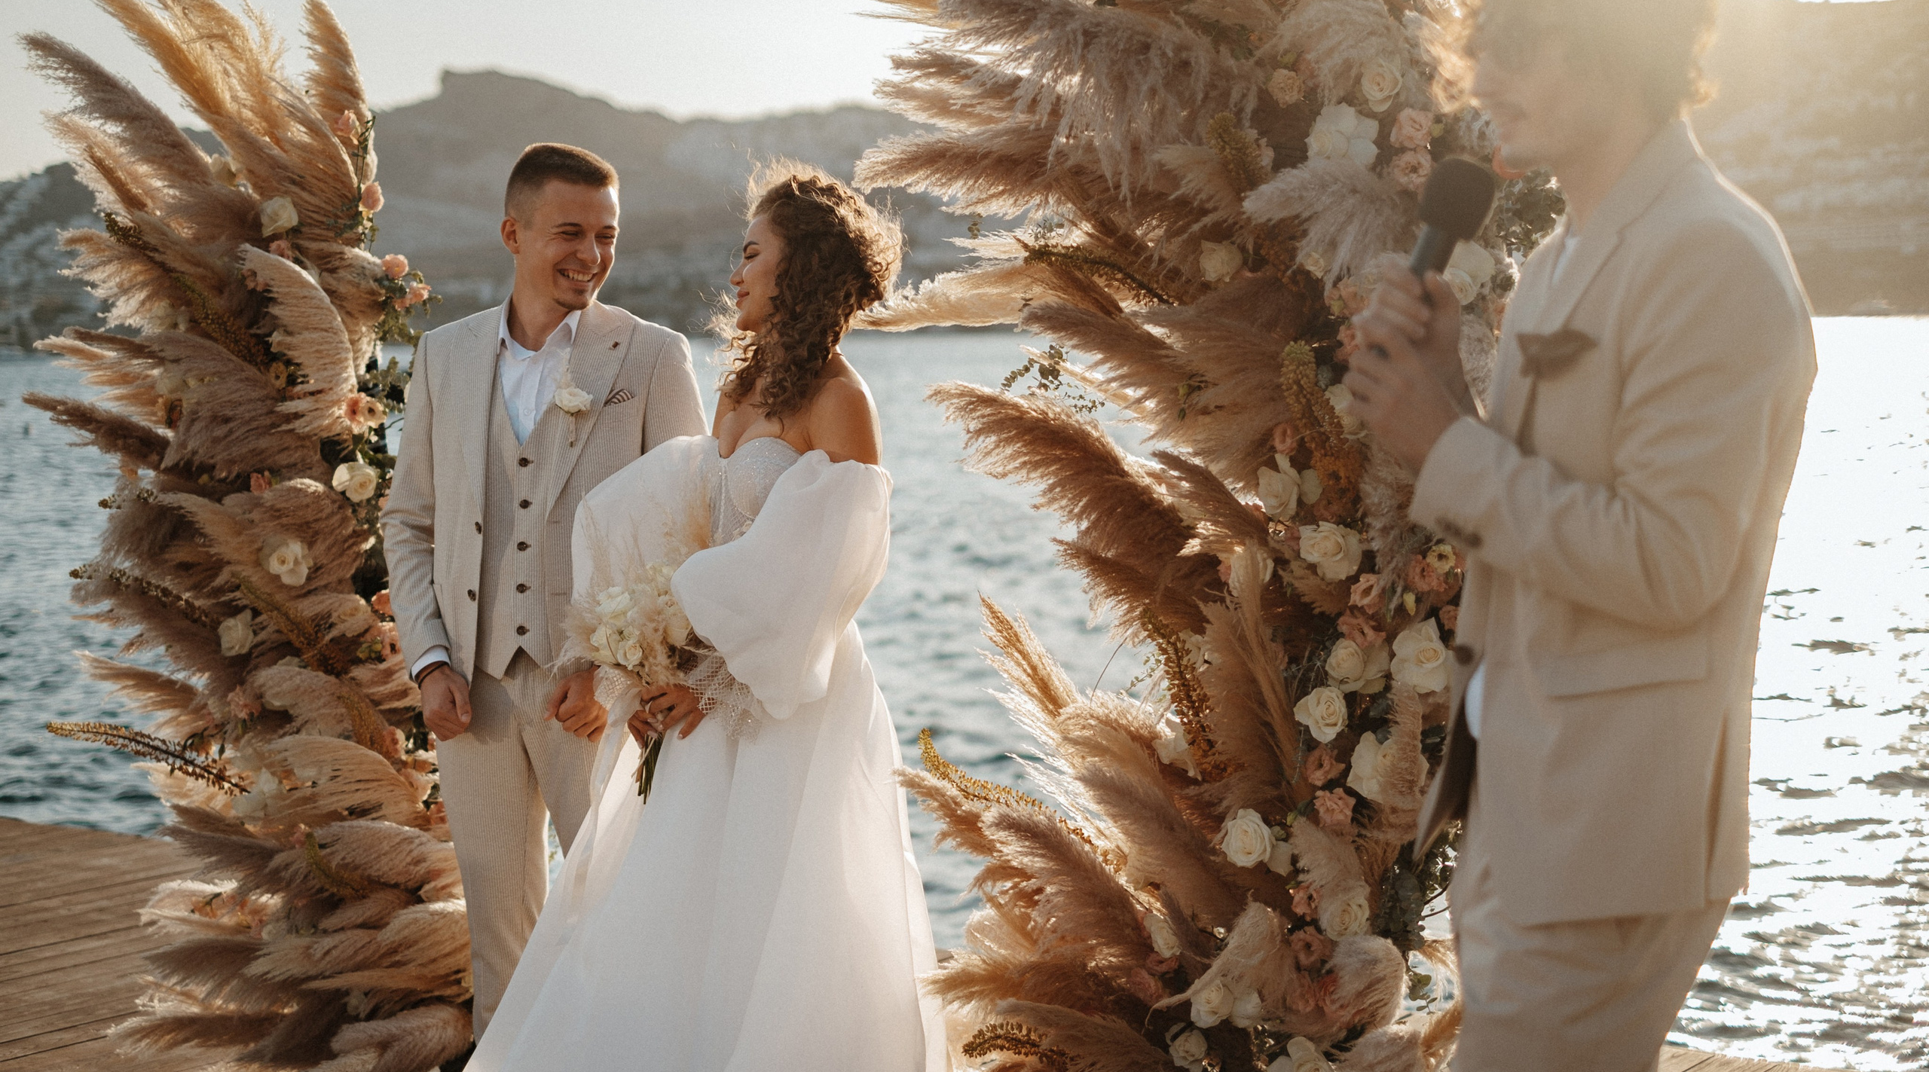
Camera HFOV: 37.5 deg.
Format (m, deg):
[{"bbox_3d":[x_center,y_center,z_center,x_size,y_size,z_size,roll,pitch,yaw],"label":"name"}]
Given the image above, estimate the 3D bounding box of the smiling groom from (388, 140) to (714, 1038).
[{"bbox_3d":[-0.685,0.244,4.650,0.550,1.800,0.350,1,5,22],"label":"smiling groom"}]

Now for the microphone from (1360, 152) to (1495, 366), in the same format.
[{"bbox_3d":[0.436,-0.246,2.750,0.058,0.250,0.058,24,-6,0],"label":"microphone"}]

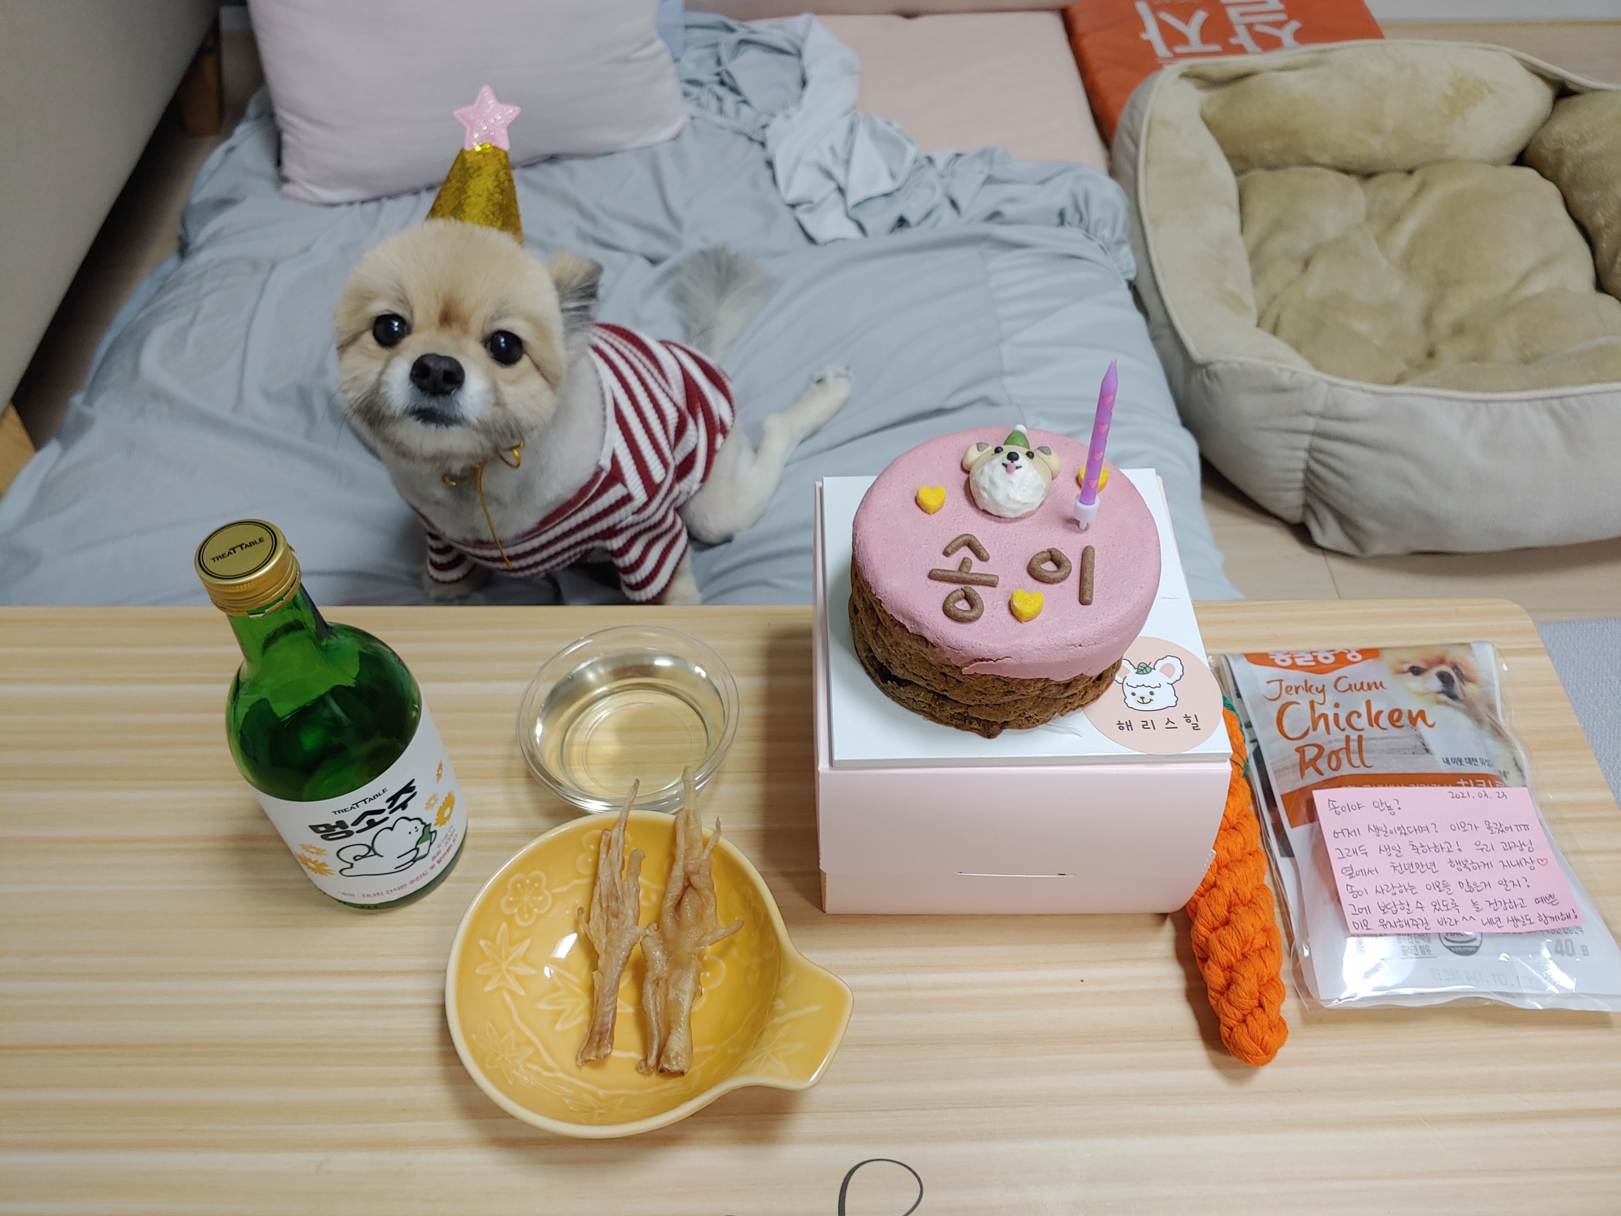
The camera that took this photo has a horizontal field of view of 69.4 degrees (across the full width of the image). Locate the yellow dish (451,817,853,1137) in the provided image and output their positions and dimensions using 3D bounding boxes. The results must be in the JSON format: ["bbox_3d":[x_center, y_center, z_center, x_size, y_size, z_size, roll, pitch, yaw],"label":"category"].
[{"bbox_3d":[-0.063,0.155,0.472,0.157,0.044,0.131,16,52,13],"label":"yellow dish"}]

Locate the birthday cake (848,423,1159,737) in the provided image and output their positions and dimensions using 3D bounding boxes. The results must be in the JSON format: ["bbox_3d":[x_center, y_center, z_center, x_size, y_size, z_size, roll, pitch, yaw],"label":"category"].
[{"bbox_3d":[0.071,-0.015,0.438,0.108,0.068,0.108,0,50,0],"label":"birthday cake"}]

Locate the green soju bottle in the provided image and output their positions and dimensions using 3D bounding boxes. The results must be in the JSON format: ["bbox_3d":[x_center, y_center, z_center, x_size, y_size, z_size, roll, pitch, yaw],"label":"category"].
[{"bbox_3d":[-0.193,0.043,0.468,0.073,0.192,0.073,-29,56,-22],"label":"green soju bottle"}]

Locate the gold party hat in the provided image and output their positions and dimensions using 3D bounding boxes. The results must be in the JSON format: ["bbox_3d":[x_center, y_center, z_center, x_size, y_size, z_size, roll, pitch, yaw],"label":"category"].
[{"bbox_3d":[-0.189,-0.248,0.670,0.066,0.066,0.108,5,89,-29],"label":"gold party hat"}]

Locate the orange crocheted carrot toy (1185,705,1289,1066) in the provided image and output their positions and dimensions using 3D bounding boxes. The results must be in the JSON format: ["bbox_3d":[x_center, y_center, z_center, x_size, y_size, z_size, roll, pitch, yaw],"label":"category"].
[{"bbox_3d":[0.180,0.100,0.522,0.038,0.036,0.210,3,51,3],"label":"orange crocheted carrot toy"}]

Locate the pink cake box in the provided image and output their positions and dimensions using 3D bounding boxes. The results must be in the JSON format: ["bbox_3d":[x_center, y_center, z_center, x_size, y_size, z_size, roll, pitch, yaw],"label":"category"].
[{"bbox_3d":[0.080,0.037,0.518,0.151,0.123,0.151,0,50,0],"label":"pink cake box"}]

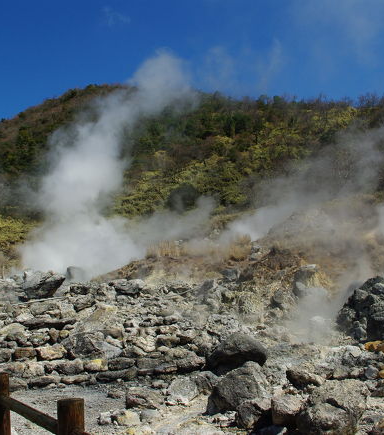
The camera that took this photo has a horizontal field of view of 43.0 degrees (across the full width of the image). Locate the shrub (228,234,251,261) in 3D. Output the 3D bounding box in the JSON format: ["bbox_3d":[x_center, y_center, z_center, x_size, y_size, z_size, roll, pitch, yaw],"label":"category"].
[{"bbox_3d":[2.677,1.691,27.500,1.350,1.420,1.250,-2,-5,0],"label":"shrub"}]

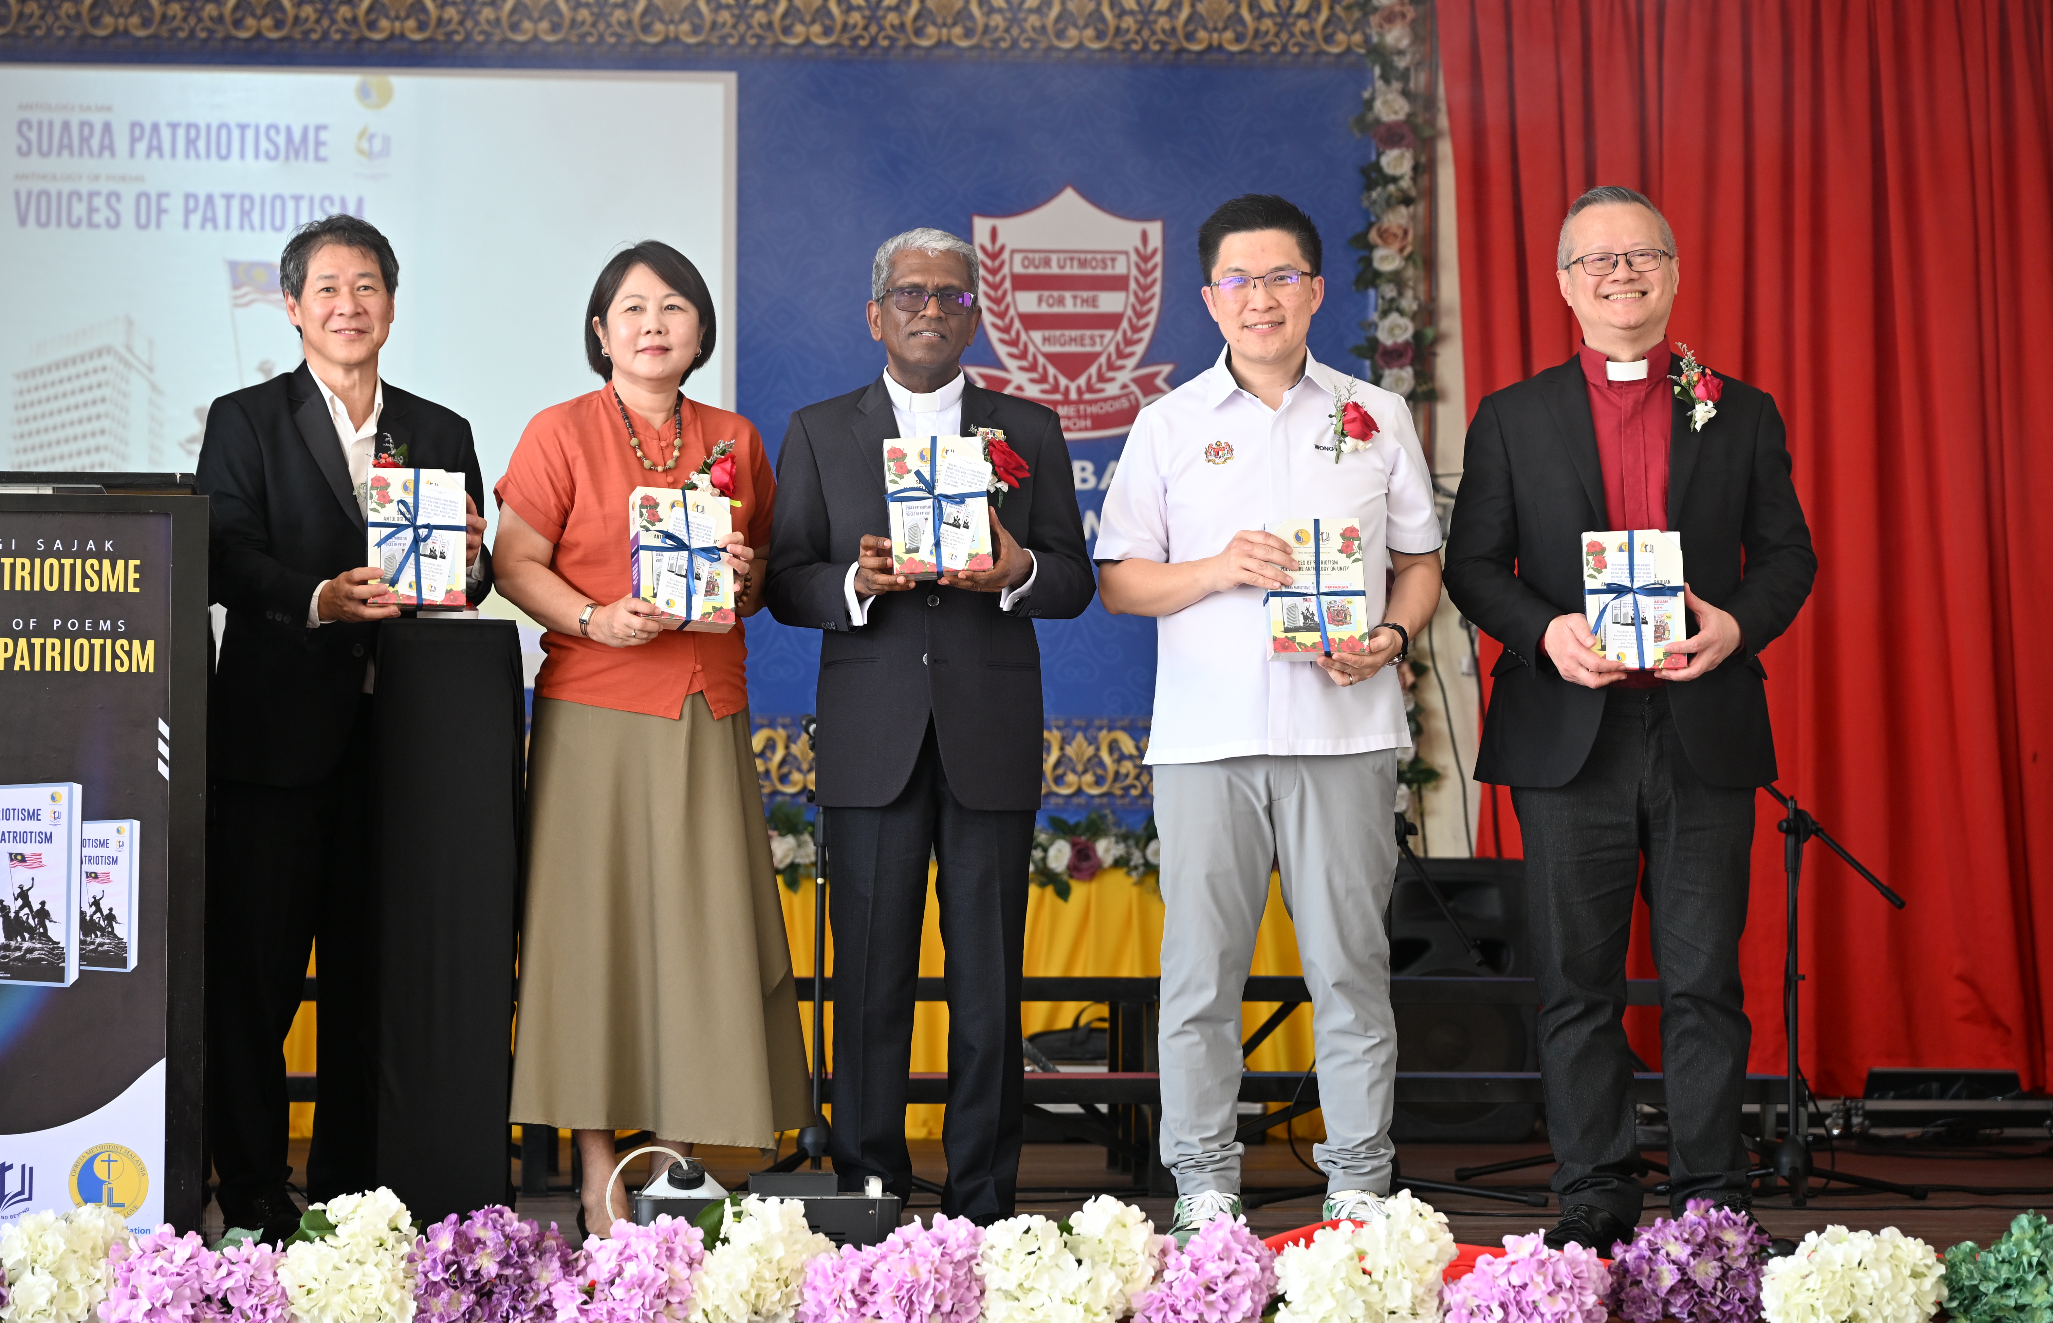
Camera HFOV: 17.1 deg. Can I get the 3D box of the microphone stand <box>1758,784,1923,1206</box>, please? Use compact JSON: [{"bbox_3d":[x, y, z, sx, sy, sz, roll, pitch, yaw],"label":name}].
[{"bbox_3d":[1.329,0.532,12.000,0.500,0.840,0.420,0,-2,0],"label":"microphone stand"}]

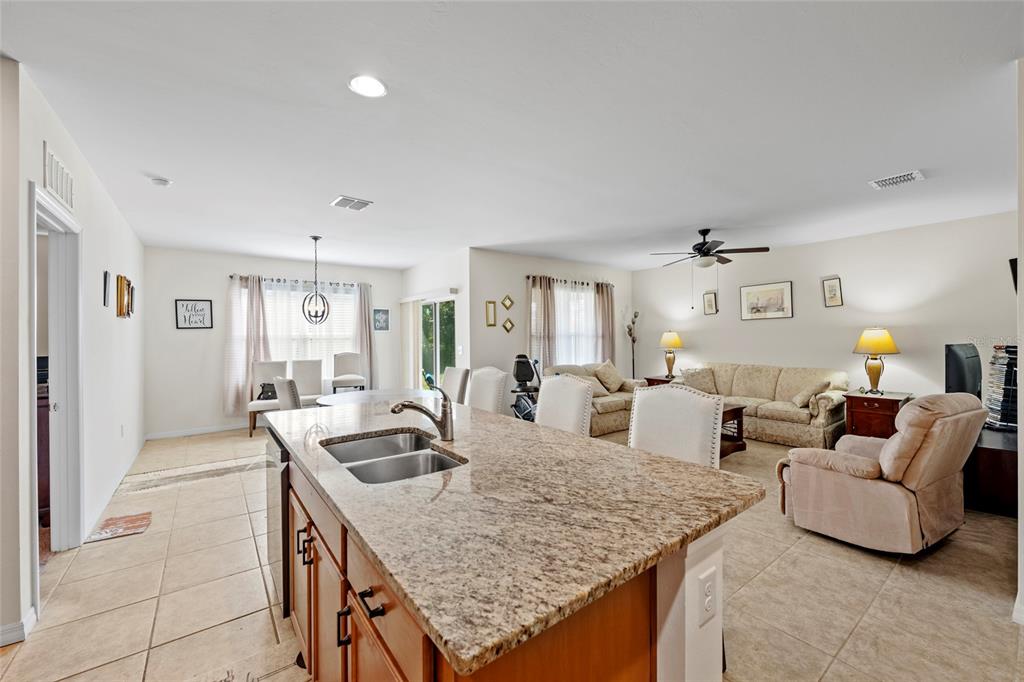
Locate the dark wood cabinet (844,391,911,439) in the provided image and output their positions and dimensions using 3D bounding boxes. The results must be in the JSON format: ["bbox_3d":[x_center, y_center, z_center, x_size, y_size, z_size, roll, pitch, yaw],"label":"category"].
[{"bbox_3d":[4.221,0.977,4.583,0.590,0.685,0.510,0,0,-37],"label":"dark wood cabinet"}]

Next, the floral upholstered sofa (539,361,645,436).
[{"bbox_3d":[1.372,0.858,6.253,1.580,0.920,0.900,-1,1,-37],"label":"floral upholstered sofa"}]

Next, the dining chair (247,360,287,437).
[{"bbox_3d":[-3.590,0.833,5.896,0.480,1.000,0.600,-1,1,-33],"label":"dining chair"}]

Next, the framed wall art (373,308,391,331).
[{"bbox_3d":[-2.362,-0.383,7.247,0.275,0.385,0.030,0,0,-37],"label":"framed wall art"}]

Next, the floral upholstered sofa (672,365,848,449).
[{"bbox_3d":[3.510,0.861,5.859,0.920,0.940,2.100,0,0,-38],"label":"floral upholstered sofa"}]

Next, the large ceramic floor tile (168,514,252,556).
[{"bbox_3d":[-2.122,1.367,2.818,0.457,0.012,0.457,0,0,-38],"label":"large ceramic floor tile"}]

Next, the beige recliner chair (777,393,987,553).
[{"bbox_3d":[2.584,0.849,2.831,0.920,0.980,0.900,0,0,-32],"label":"beige recliner chair"}]

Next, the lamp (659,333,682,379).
[{"bbox_3d":[2.760,0.244,6.943,0.385,0.810,0.385,0,0,-38],"label":"lamp"}]

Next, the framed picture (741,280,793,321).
[{"bbox_3d":[3.699,-0.574,5.807,0.030,0.515,0.680,0,0,-37],"label":"framed picture"}]

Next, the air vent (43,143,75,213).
[{"bbox_3d":[-2.597,-0.920,2.294,0.020,0.250,0.580,0,0,-38],"label":"air vent"}]

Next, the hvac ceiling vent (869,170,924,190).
[{"bbox_3d":[3.083,-1.269,3.188,0.275,0.020,0.290,-1,1,-37],"label":"hvac ceiling vent"}]

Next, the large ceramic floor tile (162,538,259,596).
[{"bbox_3d":[-1.846,1.371,2.457,0.455,0.010,0.457,-1,1,-37],"label":"large ceramic floor tile"}]

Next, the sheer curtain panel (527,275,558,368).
[{"bbox_3d":[0.467,0.066,6.135,0.570,2.090,0.120,-1,1,-37],"label":"sheer curtain panel"}]

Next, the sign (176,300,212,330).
[{"bbox_3d":[-4.515,-0.380,5.671,0.410,0.410,0.025,-1,1,-37],"label":"sign"}]

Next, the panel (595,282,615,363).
[{"bbox_3d":[1.653,0.050,7.044,0.510,2.120,0.100,0,0,-37],"label":"panel"}]

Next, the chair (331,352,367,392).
[{"bbox_3d":[-2.604,0.772,6.390,0.500,1.130,0.580,0,0,-27],"label":"chair"}]

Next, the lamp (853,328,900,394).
[{"bbox_3d":[4.382,0.238,4.802,0.415,0.800,0.415,0,0,-38],"label":"lamp"}]

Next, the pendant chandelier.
[{"bbox_3d":[-2.405,-0.743,4.890,0.335,1.097,0.335,0,0,-37],"label":"pendant chandelier"}]

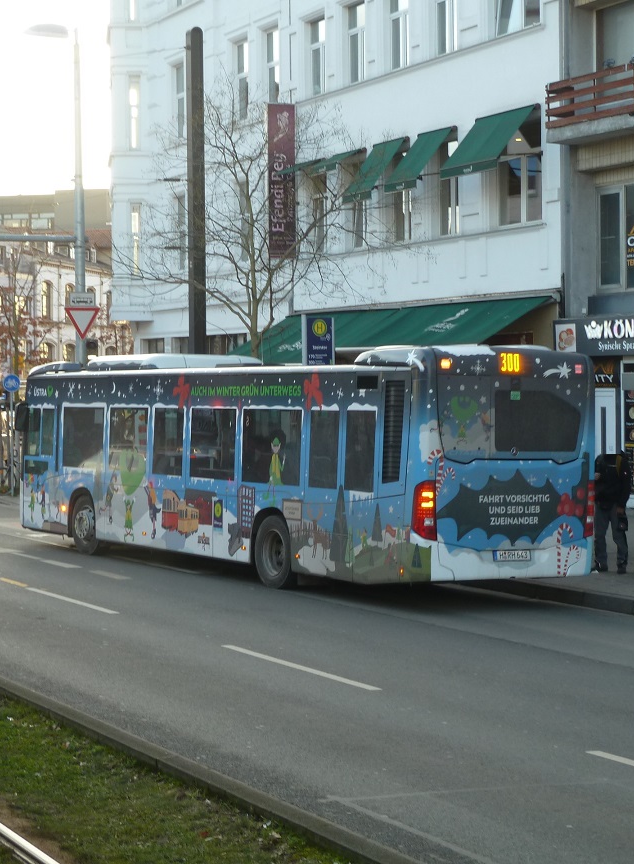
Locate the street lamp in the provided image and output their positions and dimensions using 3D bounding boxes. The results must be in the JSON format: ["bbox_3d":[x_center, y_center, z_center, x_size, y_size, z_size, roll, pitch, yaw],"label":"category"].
[{"bbox_3d":[-6.512,-4.243,45.144,1.550,11.772,0.420,-1,2,-20],"label":"street lamp"}]

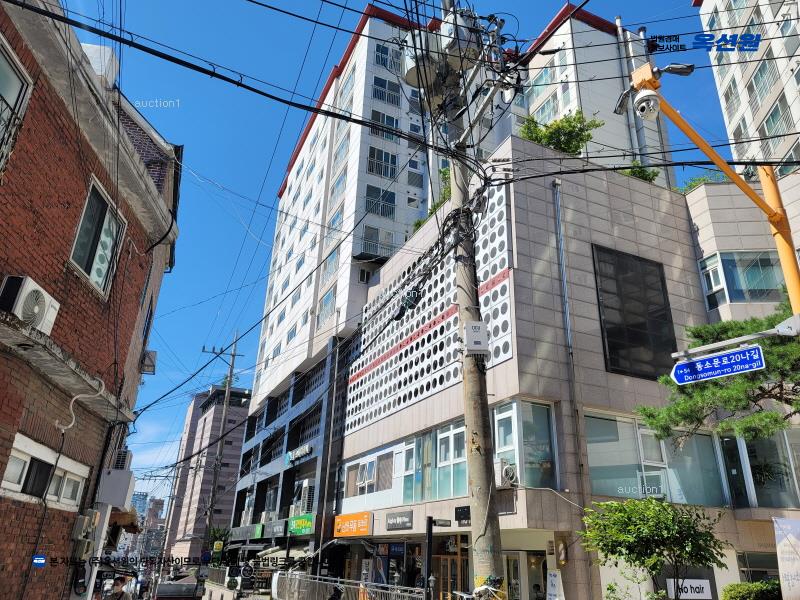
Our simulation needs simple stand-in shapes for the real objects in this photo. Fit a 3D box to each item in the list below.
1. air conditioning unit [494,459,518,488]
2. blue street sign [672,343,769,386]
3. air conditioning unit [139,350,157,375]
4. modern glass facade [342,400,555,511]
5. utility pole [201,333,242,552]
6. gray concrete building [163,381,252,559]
[{"bbox_3d":[2.496,4.426,14.642,0.330,0.660,0.850,13,-26,-22],"label":"air conditioning unit"},{"bbox_3d":[2.656,0.563,4.892,0.030,0.205,0.760,20,-30,-34],"label":"blue street sign"},{"bbox_3d":[-5.757,1.443,13.270,0.300,0.500,0.740,11,-26,-19],"label":"air conditioning unit"},{"bbox_3d":[0.694,5.986,20.127,0.950,2.150,13.000,13,-26,-22],"label":"modern glass facade"},{"bbox_3d":[-9.842,7.937,29.754,2.200,13.500,0.450,10,-25,-16],"label":"utility pole"},{"bbox_3d":[-26.564,28.029,85.082,12.000,25.000,22.000,14,-27,-24],"label":"gray concrete building"}]

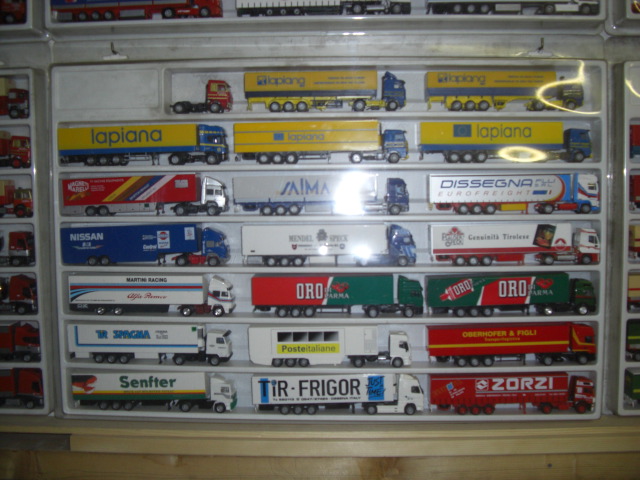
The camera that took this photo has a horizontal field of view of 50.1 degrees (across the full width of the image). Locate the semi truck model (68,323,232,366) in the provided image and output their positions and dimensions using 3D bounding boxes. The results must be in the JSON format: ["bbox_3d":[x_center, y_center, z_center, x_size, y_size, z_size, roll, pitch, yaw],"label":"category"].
[{"bbox_3d":[-0.192,0.118,0.780,0.181,0.045,0.031,0,3,1],"label":"semi truck model"}]

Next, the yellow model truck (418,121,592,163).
[{"bbox_3d":[0.203,-0.106,0.755,0.183,0.044,0.031,0,3,2],"label":"yellow model truck"}]

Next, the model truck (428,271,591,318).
[{"bbox_3d":[0.213,0.061,0.771,0.183,0.045,0.031,0,3,1],"label":"model truck"}]

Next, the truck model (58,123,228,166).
[{"bbox_3d":[-0.196,-0.107,0.769,0.185,0.044,0.031,0,3,1],"label":"truck model"}]

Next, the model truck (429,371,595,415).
[{"bbox_3d":[0.215,0.171,0.771,0.175,0.045,0.031,0,3,2],"label":"model truck"}]

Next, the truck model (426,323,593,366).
[{"bbox_3d":[0.213,0.116,0.768,0.181,0.044,0.031,0,3,2],"label":"truck model"}]

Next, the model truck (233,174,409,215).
[{"bbox_3d":[0.001,-0.050,0.768,0.194,0.044,0.031,0,3,1],"label":"model truck"}]

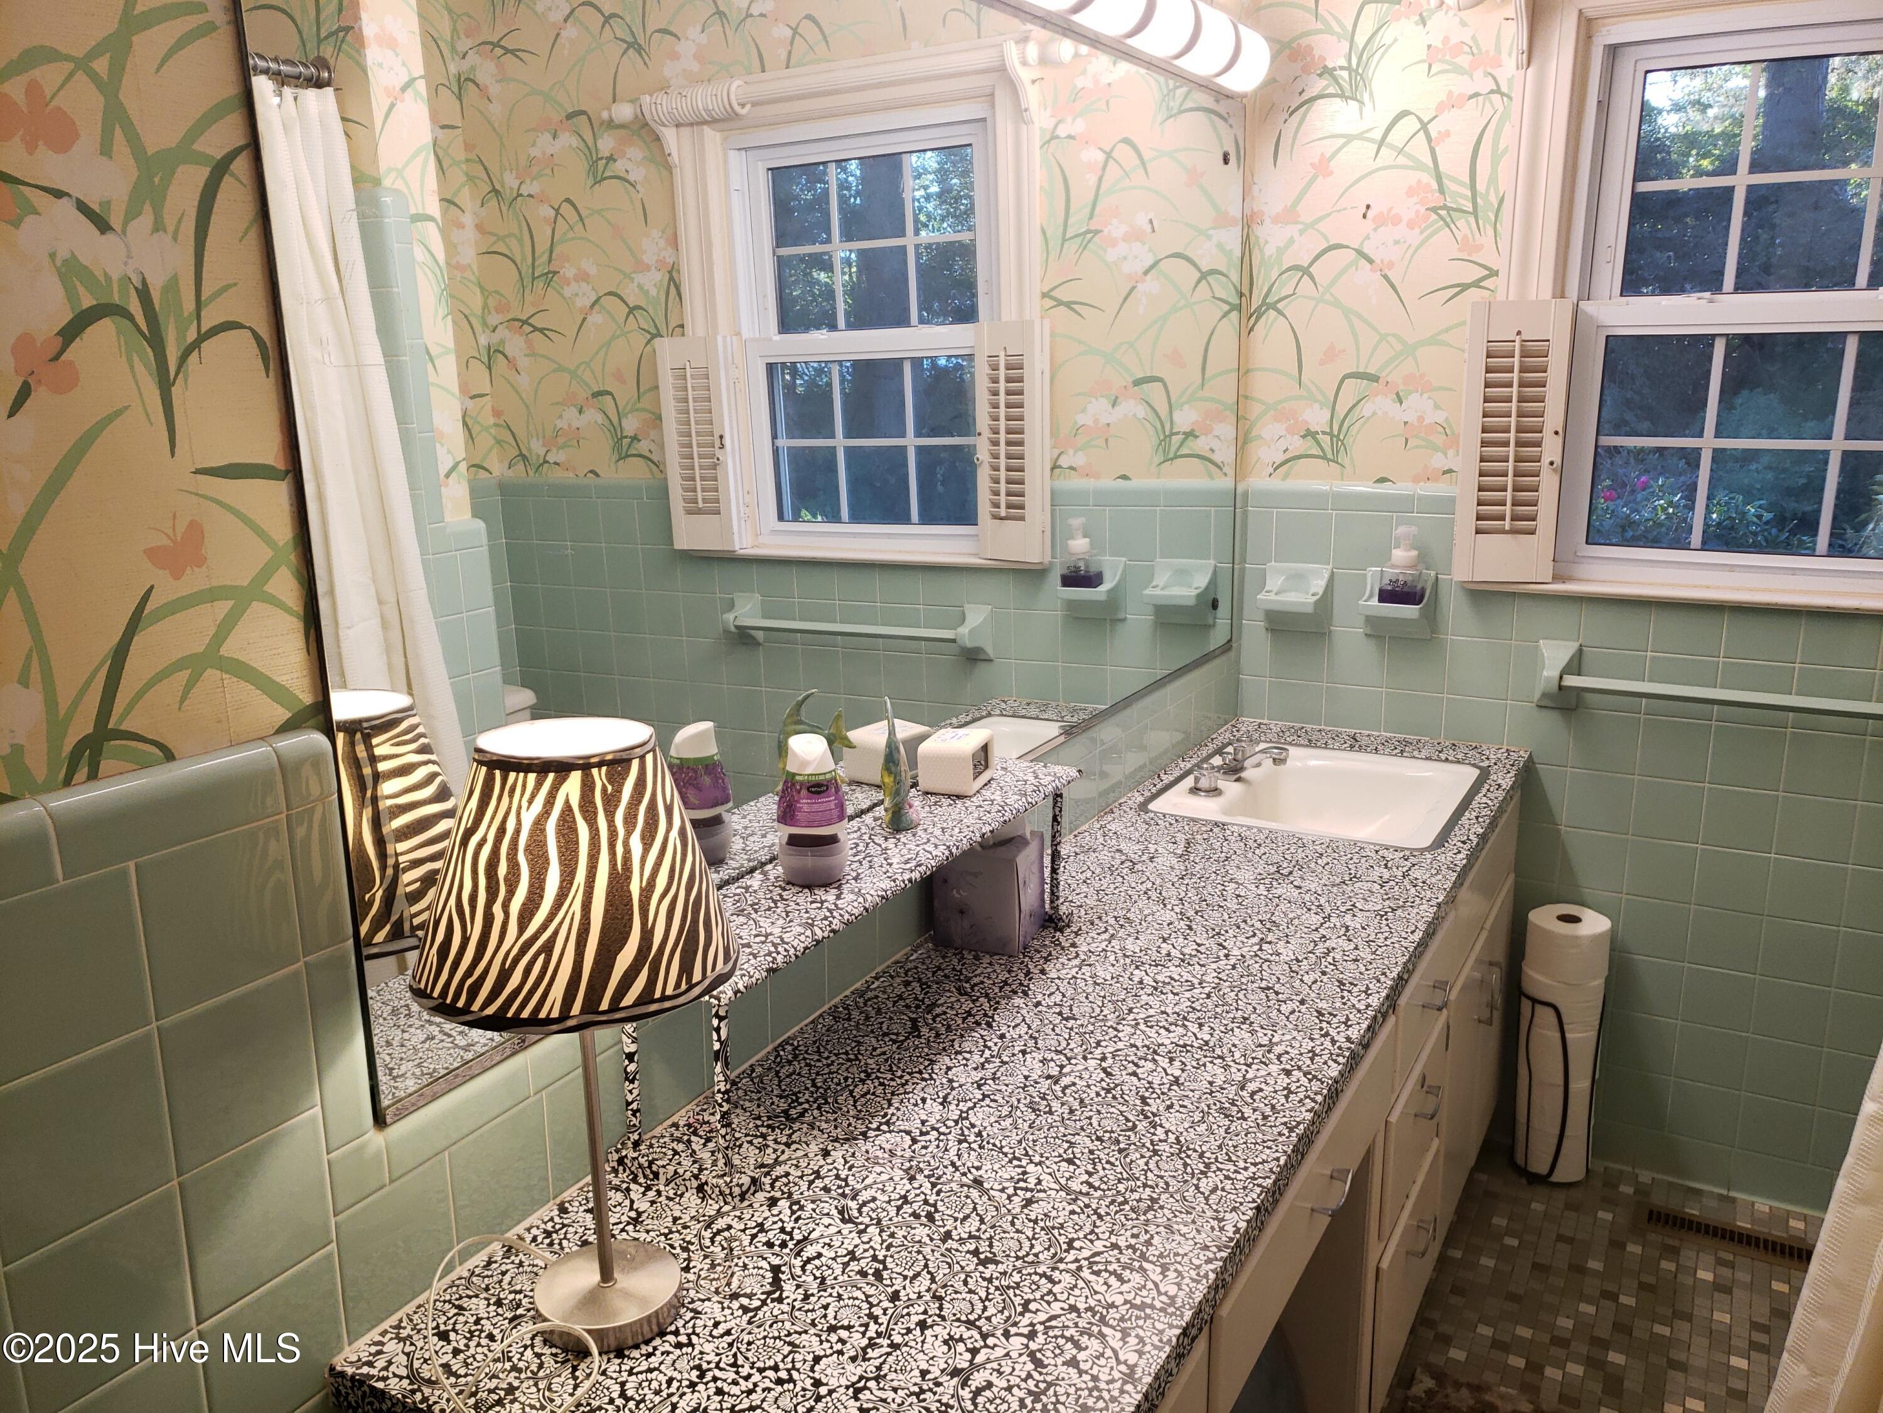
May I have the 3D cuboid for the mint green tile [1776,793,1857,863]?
[{"bbox_3d":[1.454,0.203,2.352,0.108,0.108,0.010,7,15,29],"label":"mint green tile"}]

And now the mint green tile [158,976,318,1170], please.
[{"bbox_3d":[-0.466,0.238,0.935,0.010,0.107,0.104,7,15,28],"label":"mint green tile"}]

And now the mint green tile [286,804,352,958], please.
[{"bbox_3d":[-0.431,0.117,0.975,0.010,0.104,0.041,7,15,28],"label":"mint green tile"}]

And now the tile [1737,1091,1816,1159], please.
[{"bbox_3d":[1.459,0.737,2.474,0.108,0.108,0.010,7,15,29],"label":"tile"}]

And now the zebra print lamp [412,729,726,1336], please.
[{"bbox_3d":[-0.253,0.233,1.004,0.221,0.439,0.221,7,15,28],"label":"zebra print lamp"}]

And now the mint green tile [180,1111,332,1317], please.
[{"bbox_3d":[-0.479,0.353,0.991,0.010,0.108,0.108,7,15,29],"label":"mint green tile"}]

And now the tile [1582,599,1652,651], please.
[{"bbox_3d":[1.164,-0.146,2.437,0.108,0.100,0.010,7,15,29],"label":"tile"}]

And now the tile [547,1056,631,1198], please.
[{"bbox_3d":[-0.318,0.372,1.278,0.010,0.103,0.106,7,15,29],"label":"tile"}]

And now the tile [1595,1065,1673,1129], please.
[{"bbox_3d":[1.279,0.721,2.603,0.109,0.109,0.010,7,15,28],"label":"tile"}]

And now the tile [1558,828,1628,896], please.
[{"bbox_3d":[1.170,0.277,2.536,0.108,0.108,0.010,7,15,29],"label":"tile"}]

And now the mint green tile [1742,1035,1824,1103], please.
[{"bbox_3d":[1.480,0.640,2.491,0.109,0.109,0.010,7,15,28],"label":"mint green tile"}]

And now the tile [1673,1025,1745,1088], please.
[{"bbox_3d":[1.363,0.619,2.503,0.108,0.108,0.010,7,15,29],"label":"tile"}]

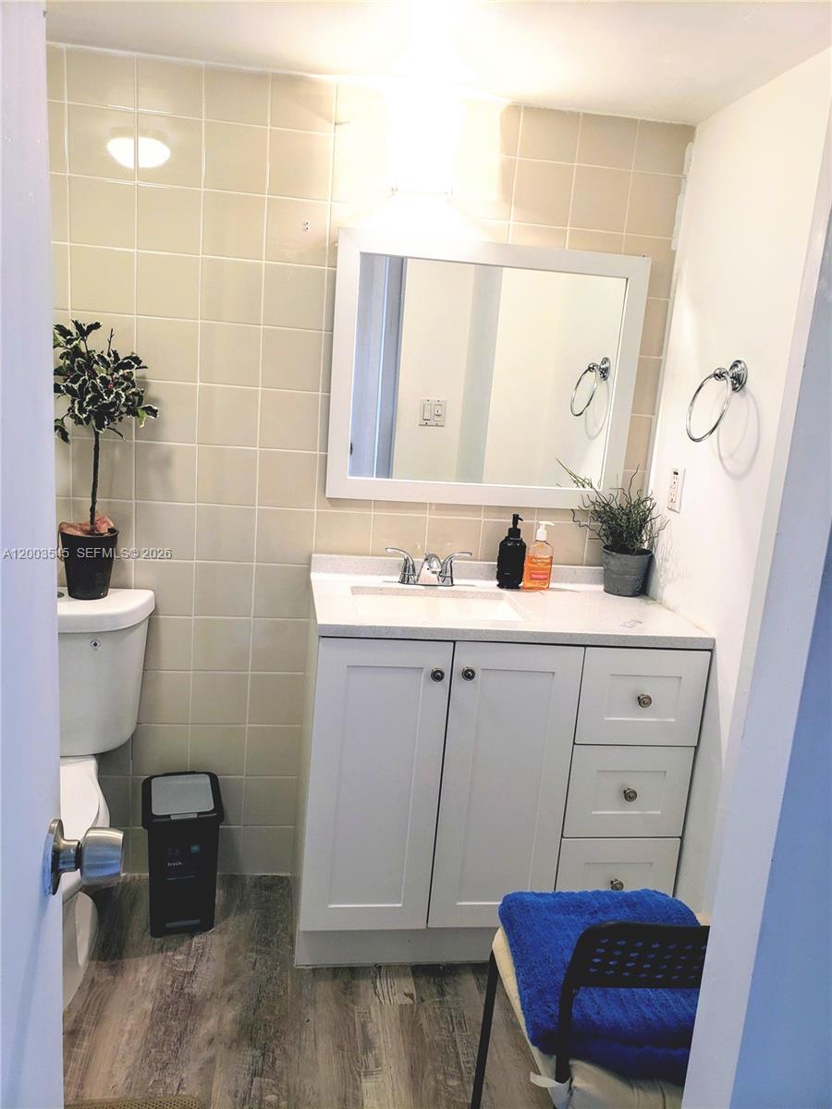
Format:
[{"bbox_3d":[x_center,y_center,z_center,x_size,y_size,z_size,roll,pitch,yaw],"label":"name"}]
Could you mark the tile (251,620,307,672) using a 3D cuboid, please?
[{"bbox_3d":[-0.375,0.254,2.292,0.152,0.152,0.010,3,12,-9],"label":"tile"}]

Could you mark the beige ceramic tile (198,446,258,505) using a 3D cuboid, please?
[{"bbox_3d":[-0.491,-0.202,2.163,0.151,0.151,0.010,3,12,-9],"label":"beige ceramic tile"}]

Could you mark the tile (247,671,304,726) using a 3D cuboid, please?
[{"bbox_3d":[-0.386,0.404,2.323,0.148,0.148,0.010,2,12,-9],"label":"tile"}]

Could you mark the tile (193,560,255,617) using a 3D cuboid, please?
[{"bbox_3d":[-0.513,0.097,2.227,0.152,0.152,0.010,2,12,-9],"label":"tile"}]

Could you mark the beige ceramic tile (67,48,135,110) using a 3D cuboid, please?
[{"bbox_3d":[-0.726,-1.098,1.929,0.152,0.120,0.010,2,12,-9],"label":"beige ceramic tile"}]

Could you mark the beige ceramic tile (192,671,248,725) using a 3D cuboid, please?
[{"bbox_3d":[-0.537,0.397,2.291,0.151,0.151,0.010,3,12,-9],"label":"beige ceramic tile"}]

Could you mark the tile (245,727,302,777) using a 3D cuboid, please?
[{"bbox_3d":[-0.398,0.554,2.354,0.148,0.148,0.010,2,12,-9],"label":"tile"}]

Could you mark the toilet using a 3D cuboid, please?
[{"bbox_3d":[-0.874,0.567,1.883,0.446,0.853,0.690,2,12,-9],"label":"toilet"}]

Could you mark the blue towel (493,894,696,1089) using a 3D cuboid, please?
[{"bbox_3d":[0.337,0.688,1.367,0.350,0.075,0.335,3,12,-5],"label":"blue towel"}]

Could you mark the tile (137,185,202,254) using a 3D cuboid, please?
[{"bbox_3d":[-0.598,-0.810,2.020,0.152,0.152,0.010,3,12,-9],"label":"tile"}]

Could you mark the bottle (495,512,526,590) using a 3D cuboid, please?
[{"bbox_3d":[0.260,-0.011,2.241,0.075,0.199,0.074,4,12,-1],"label":"bottle"}]

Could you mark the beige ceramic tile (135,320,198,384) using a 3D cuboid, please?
[{"bbox_3d":[-0.619,-0.508,2.076,0.151,0.151,0.010,3,12,-9],"label":"beige ceramic tile"}]

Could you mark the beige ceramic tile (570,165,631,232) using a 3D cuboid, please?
[{"bbox_3d":[0.478,-0.915,2.157,0.148,0.148,0.010,2,12,-9],"label":"beige ceramic tile"}]

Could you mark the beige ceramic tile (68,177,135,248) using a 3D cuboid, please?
[{"bbox_3d":[-0.750,-0.818,1.997,0.151,0.152,0.010,2,12,-9],"label":"beige ceramic tile"}]

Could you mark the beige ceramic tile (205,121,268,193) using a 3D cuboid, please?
[{"bbox_3d":[-0.432,-0.951,2.004,0.151,0.151,0.010,3,12,-9],"label":"beige ceramic tile"}]

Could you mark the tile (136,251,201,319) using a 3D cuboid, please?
[{"bbox_3d":[-0.607,-0.658,2.045,0.152,0.152,0.010,2,12,-9],"label":"tile"}]

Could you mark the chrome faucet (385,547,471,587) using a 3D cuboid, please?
[{"bbox_3d":[0.038,0.043,2.180,0.231,0.085,0.149,2,12,-9],"label":"chrome faucet"}]

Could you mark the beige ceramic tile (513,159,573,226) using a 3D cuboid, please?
[{"bbox_3d":[0.326,-0.922,2.134,0.151,0.152,0.010,2,12,-9],"label":"beige ceramic tile"}]

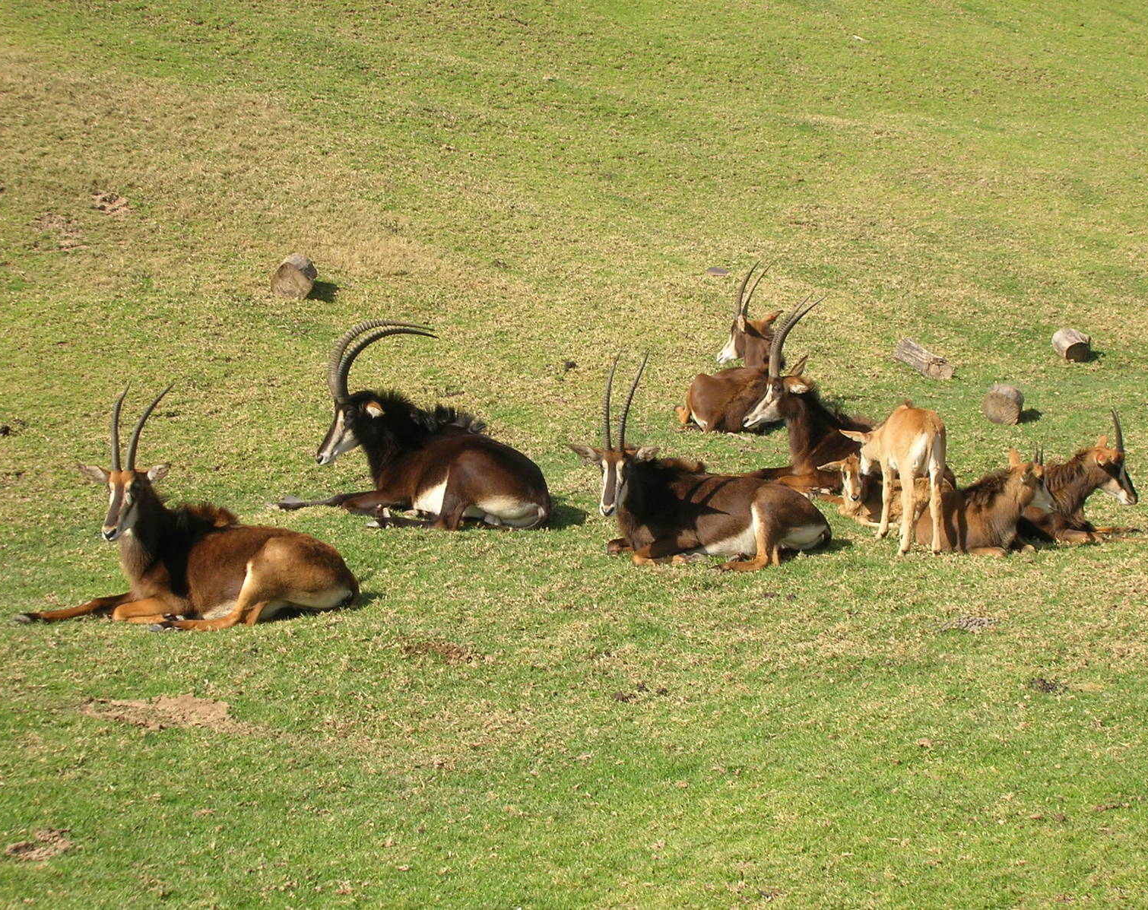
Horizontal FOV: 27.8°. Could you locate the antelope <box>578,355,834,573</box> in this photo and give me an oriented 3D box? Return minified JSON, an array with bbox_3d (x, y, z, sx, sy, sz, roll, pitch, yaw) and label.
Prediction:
[{"bbox_3d":[0.753,0.031,13.750,1.420,1.200,0.720,-2,9,-11],"label":"antelope"}]

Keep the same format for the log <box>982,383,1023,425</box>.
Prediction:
[{"bbox_3d":[3.463,-0.410,18.700,0.310,0.300,0.370,1,11,6],"label":"log"}]

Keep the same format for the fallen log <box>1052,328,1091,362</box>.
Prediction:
[{"bbox_3d":[4.681,-1.032,21.800,0.250,0.240,0.460,-3,13,-14],"label":"fallen log"}]

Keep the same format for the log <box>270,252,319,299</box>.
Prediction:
[{"bbox_3d":[-3.080,-1.970,25.500,0.440,0.410,0.500,1,11,7],"label":"log"}]

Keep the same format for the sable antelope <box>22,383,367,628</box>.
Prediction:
[{"bbox_3d":[-1.986,0.243,11.903,1.620,1.120,0.620,-4,11,-22],"label":"sable antelope"}]

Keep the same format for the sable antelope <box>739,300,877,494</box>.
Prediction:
[{"bbox_3d":[1.721,-0.311,14.255,1.300,1.080,0.580,-4,11,-20],"label":"sable antelope"}]

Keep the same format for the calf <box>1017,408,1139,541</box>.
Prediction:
[{"bbox_3d":[2.779,0.113,13.317,1.100,0.700,0.450,-3,10,-15],"label":"calf"}]

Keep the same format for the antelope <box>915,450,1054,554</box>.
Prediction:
[{"bbox_3d":[2.313,0.220,13.173,0.880,0.560,0.420,5,11,28],"label":"antelope"}]

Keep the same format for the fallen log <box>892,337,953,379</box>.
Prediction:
[{"bbox_3d":[3.210,-0.877,21.300,0.200,0.200,0.950,-5,14,-19],"label":"fallen log"}]

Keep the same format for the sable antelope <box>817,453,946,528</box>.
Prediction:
[{"bbox_3d":[1.857,0.182,13.665,0.750,0.400,0.360,-3,10,-17],"label":"sable antelope"}]

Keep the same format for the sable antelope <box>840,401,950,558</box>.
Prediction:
[{"bbox_3d":[1.960,0.131,14.200,0.370,0.840,0.880,-3,9,-18],"label":"sable antelope"}]

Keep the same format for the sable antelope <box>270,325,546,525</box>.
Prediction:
[{"bbox_3d":[-0.961,-0.203,13.728,1.500,1.120,0.620,4,11,20],"label":"sable antelope"}]

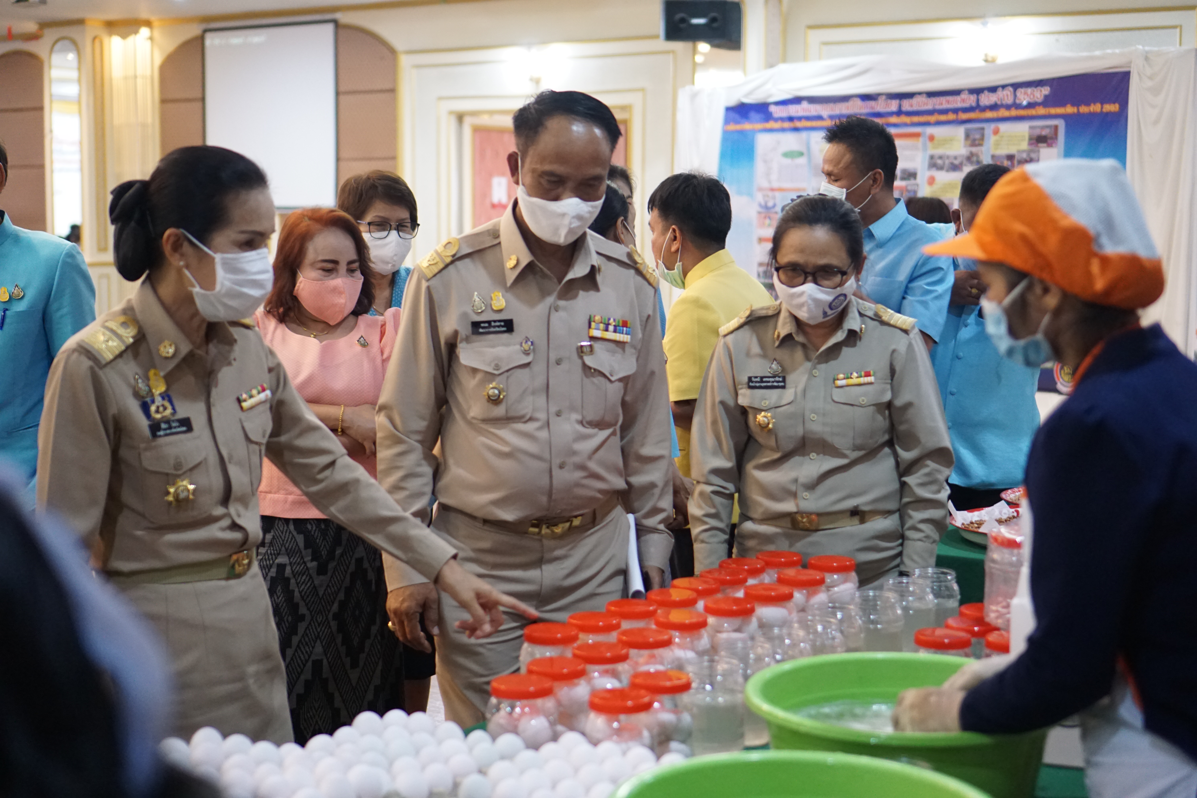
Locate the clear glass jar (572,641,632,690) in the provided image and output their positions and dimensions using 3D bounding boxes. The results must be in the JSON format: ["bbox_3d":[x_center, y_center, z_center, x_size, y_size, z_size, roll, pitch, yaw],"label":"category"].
[{"bbox_3d":[0.004,0.459,2.679,0.098,0.145,0.098,0,6,0],"label":"clear glass jar"}]

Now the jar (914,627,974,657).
[{"bbox_3d":[0.557,0.454,2.808,0.102,0.145,0.102,1,7,0],"label":"jar"}]

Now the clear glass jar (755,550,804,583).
[{"bbox_3d":[0.354,0.380,3.394,0.098,0.145,0.098,0,6,0],"label":"clear glass jar"}]

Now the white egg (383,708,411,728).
[{"bbox_3d":[-0.293,0.479,2.514,0.043,0.056,0.043,0,7,0],"label":"white egg"}]

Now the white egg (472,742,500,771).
[{"bbox_3d":[-0.155,0.498,2.364,0.043,0.056,0.043,0,7,0],"label":"white egg"}]

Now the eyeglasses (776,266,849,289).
[{"bbox_3d":[0.414,-0.257,3.340,0.137,0.045,0.140,4,22,6],"label":"eyeglasses"}]

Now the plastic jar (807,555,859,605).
[{"bbox_3d":[0.456,0.389,3.388,0.102,0.145,0.102,1,7,0],"label":"plastic jar"}]

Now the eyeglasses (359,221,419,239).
[{"bbox_3d":[-0.521,-0.417,4.191,0.140,0.043,0.142,-3,14,-28],"label":"eyeglasses"}]

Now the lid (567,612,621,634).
[{"bbox_3d":[-0.006,0.362,2.805,0.086,0.015,0.086,0,7,0],"label":"lid"}]

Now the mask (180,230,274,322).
[{"bbox_3d":[-0.567,-0.185,2.650,0.115,0.110,0.135,18,12,19],"label":"mask"}]

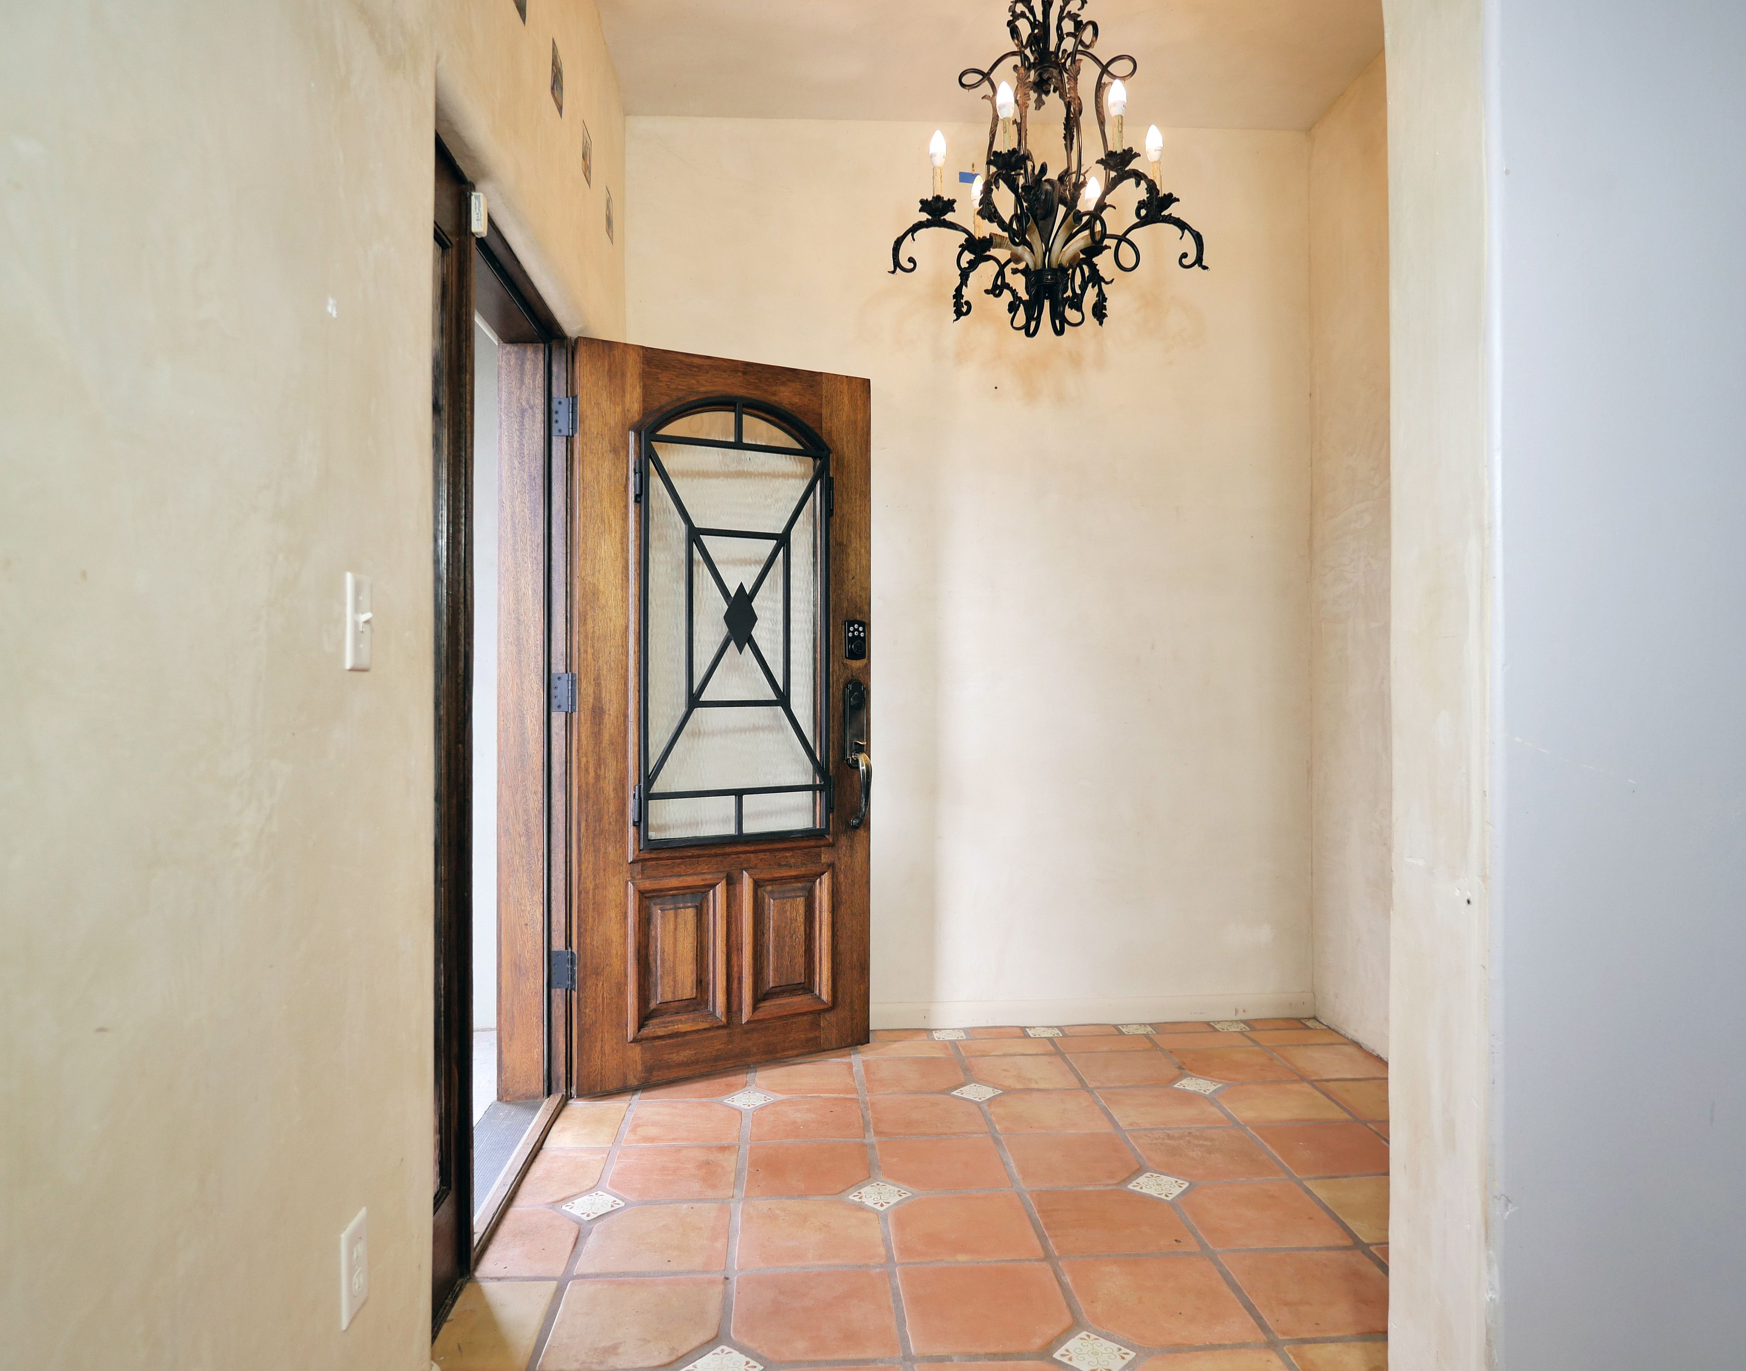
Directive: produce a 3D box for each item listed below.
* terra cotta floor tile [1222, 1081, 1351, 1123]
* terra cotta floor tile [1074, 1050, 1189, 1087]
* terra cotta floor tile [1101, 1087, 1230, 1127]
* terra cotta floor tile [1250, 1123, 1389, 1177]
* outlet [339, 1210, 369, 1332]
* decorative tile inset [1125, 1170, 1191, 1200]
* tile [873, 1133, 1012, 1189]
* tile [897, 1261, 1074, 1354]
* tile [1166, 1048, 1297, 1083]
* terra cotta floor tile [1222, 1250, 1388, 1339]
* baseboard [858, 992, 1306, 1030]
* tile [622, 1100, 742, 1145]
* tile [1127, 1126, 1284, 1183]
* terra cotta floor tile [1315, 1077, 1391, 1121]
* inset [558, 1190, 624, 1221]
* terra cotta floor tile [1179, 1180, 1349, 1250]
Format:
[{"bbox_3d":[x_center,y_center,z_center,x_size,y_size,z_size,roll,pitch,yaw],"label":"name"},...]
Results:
[{"bbox_3d":[1.099,1.146,2.795,0.298,0.020,0.264,0,0,-4],"label":"terra cotta floor tile"},{"bbox_3d":[0.753,1.146,3.045,0.298,0.020,0.264,0,0,-4],"label":"terra cotta floor tile"},{"bbox_3d":[0.762,1.117,2.704,0.282,0.015,0.253,0,0,-4],"label":"terra cotta floor tile"},{"bbox_3d":[1.124,1.143,2.516,0.302,0.016,0.276,0,0,-3],"label":"terra cotta floor tile"},{"bbox_3d":[-0.648,0.729,1.285,0.010,0.117,0.070,0,0,-4],"label":"outlet"},{"bbox_3d":[0.638,1.114,2.280,0.097,0.012,0.097,0,0,41],"label":"decorative tile inset"},{"bbox_3d":[0.165,1.146,2.441,0.298,0.020,0.264,0,0,-4],"label":"tile"},{"bbox_3d":[0.208,1.146,1.880,0.298,0.020,0.264,0,0,-4],"label":"tile"},{"bbox_3d":[1.073,1.143,3.070,0.310,0.016,0.270,0,0,-3],"label":"tile"},{"bbox_3d":[0.822,1.113,1.878,0.282,0.015,0.253,0,0,-4],"label":"terra cotta floor tile"},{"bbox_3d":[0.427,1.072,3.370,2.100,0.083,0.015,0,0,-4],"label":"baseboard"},{"bbox_3d":[-0.484,1.143,2.669,0.288,0.016,0.262,0,0,-3],"label":"tile"},{"bbox_3d":[0.802,1.143,2.489,0.308,0.016,0.272,0,0,-4],"label":"tile"},{"bbox_3d":[1.414,1.143,2.812,0.295,0.016,0.270,0,0,-4],"label":"terra cotta floor tile"},{"bbox_3d":[-0.599,1.115,2.191,0.097,0.012,0.097,0,0,41],"label":"inset"},{"bbox_3d":[0.822,1.146,2.204,0.298,0.020,0.264,0,0,-4],"label":"terra cotta floor tile"}]

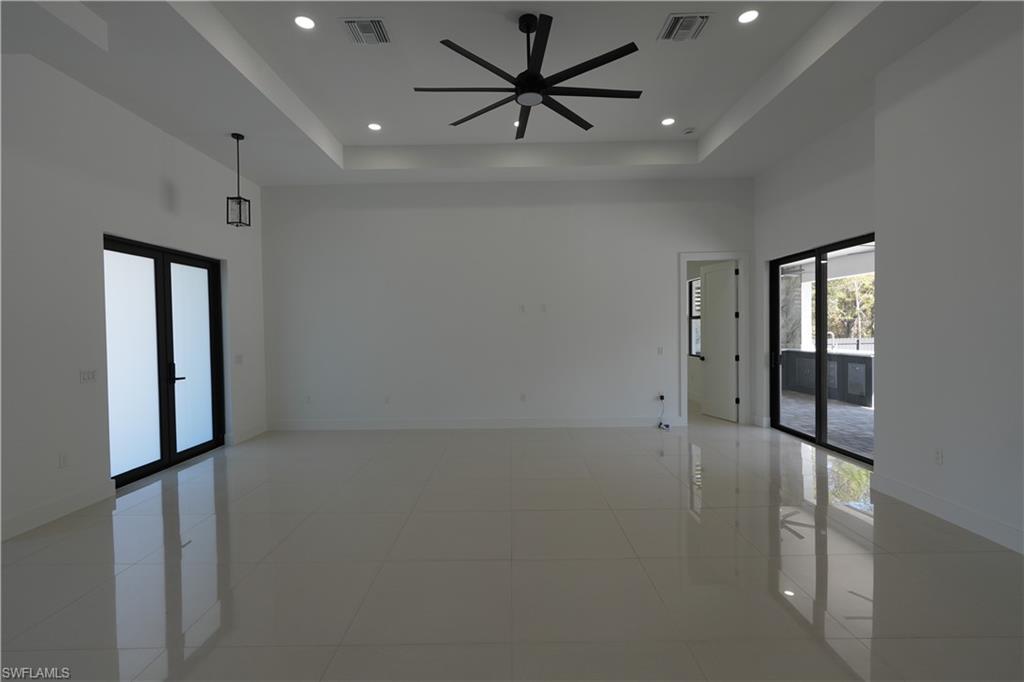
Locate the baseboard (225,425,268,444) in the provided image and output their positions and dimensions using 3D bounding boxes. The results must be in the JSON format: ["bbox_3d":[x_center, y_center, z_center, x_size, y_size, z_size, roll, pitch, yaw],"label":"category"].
[{"bbox_3d":[-3.666,1.295,6.397,0.025,0.155,0.820,-1,1,0],"label":"baseboard"}]

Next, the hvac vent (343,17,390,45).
[{"bbox_3d":[-1.206,-2.572,3.802,0.335,0.030,0.335,-1,1,0],"label":"hvac vent"}]

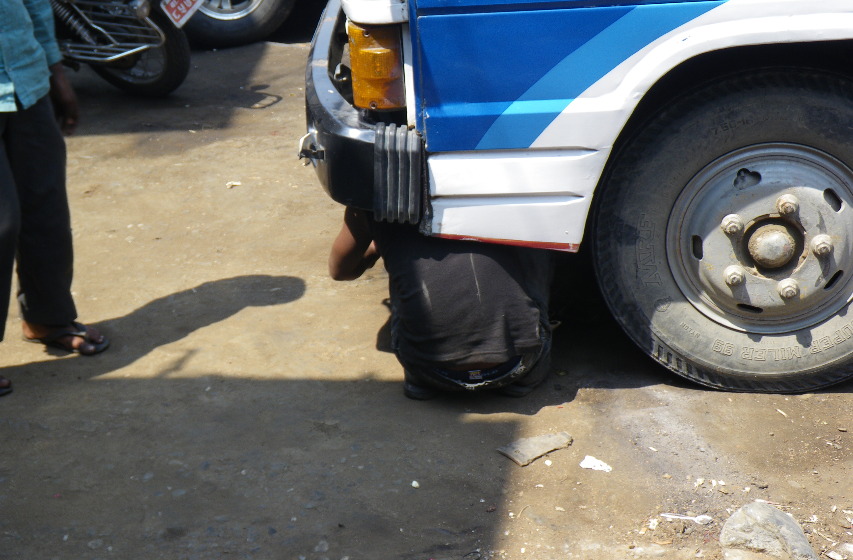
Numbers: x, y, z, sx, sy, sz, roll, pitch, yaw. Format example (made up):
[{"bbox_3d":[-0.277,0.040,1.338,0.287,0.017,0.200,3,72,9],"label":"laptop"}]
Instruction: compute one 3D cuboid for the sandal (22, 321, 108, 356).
[{"bbox_3d":[-1.036,0.153,3.598,0.280,0.065,0.100,7,26,28],"label":"sandal"}]

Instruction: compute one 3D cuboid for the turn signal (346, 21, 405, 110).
[{"bbox_3d":[-0.110,-0.473,2.770,0.115,0.190,0.065,12,28,35],"label":"turn signal"}]

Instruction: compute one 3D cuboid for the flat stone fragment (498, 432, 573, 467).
[{"bbox_3d":[0.250,0.374,2.835,0.161,0.016,0.086,-20,26,-30],"label":"flat stone fragment"}]

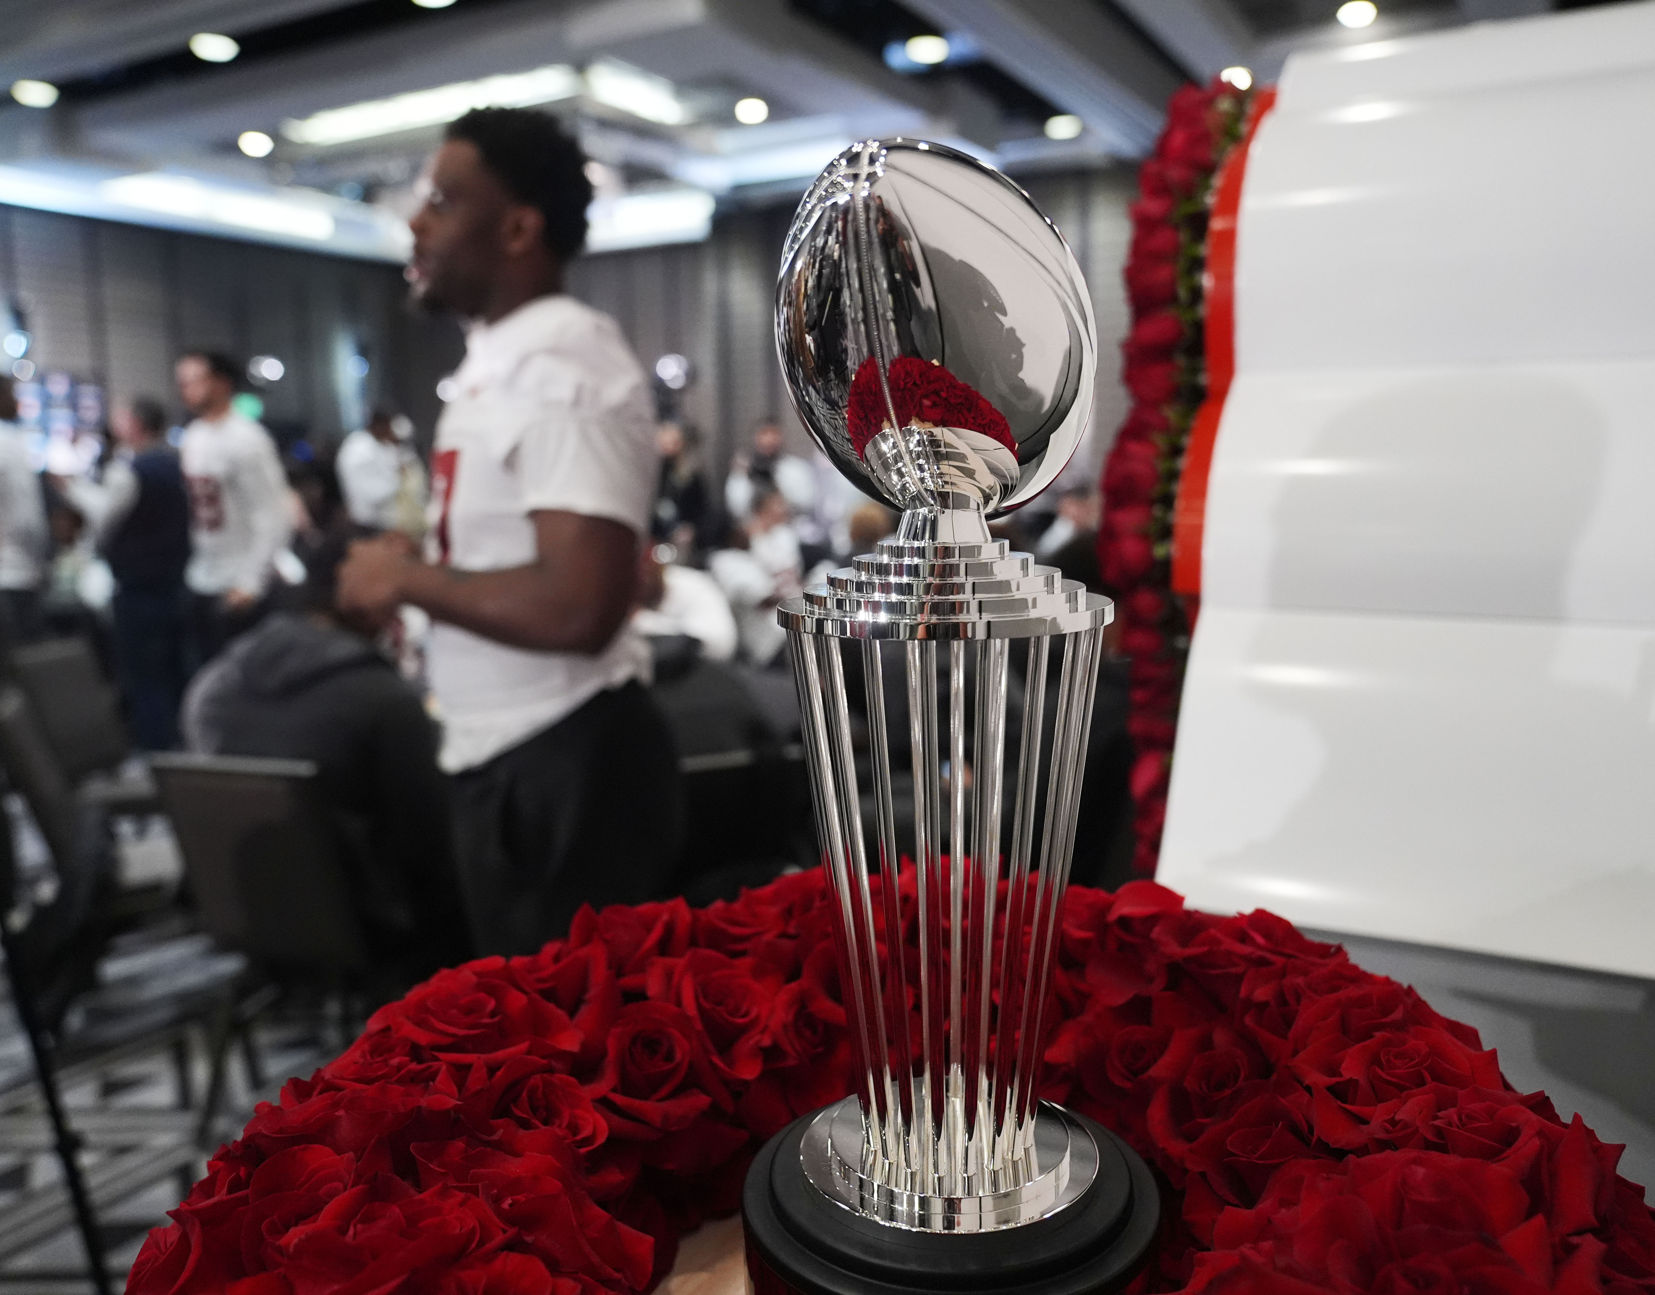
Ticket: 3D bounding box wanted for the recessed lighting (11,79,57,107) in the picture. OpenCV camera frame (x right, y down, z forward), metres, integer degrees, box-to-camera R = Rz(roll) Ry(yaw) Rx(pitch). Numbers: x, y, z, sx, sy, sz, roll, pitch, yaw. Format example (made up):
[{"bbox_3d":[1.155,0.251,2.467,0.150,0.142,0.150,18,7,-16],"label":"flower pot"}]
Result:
[{"bbox_3d":[-6.112,-4.266,9.982,0.170,0.050,0.170,-1,8,0],"label":"recessed lighting"}]

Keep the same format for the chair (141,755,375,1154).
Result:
[{"bbox_3d":[-1.114,0.629,2.942,0.450,0.881,0.560,2,8,20],"label":"chair"}]

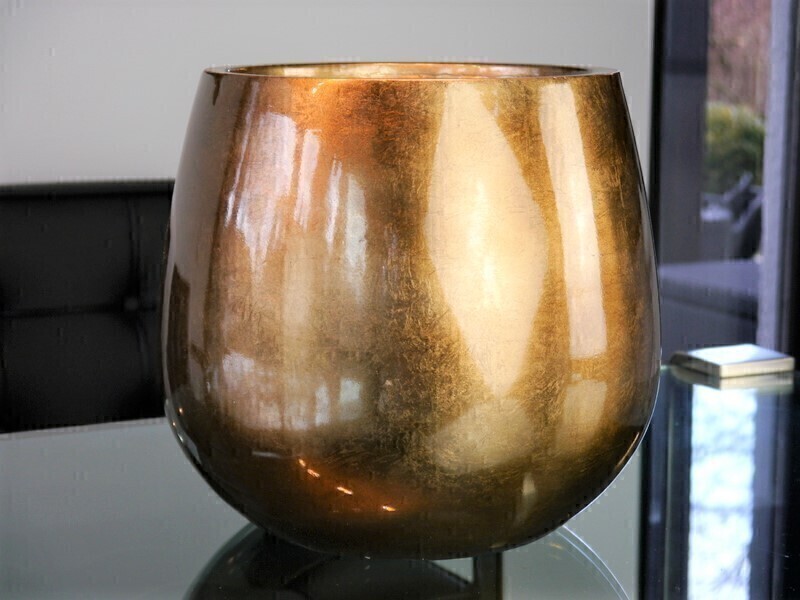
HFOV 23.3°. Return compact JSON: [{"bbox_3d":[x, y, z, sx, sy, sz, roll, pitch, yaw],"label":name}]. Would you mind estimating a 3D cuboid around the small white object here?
[{"bbox_3d":[0.308,0.056,1.785,0.082,0.013,0.074,-4,10,-25],"label":"small white object"}]

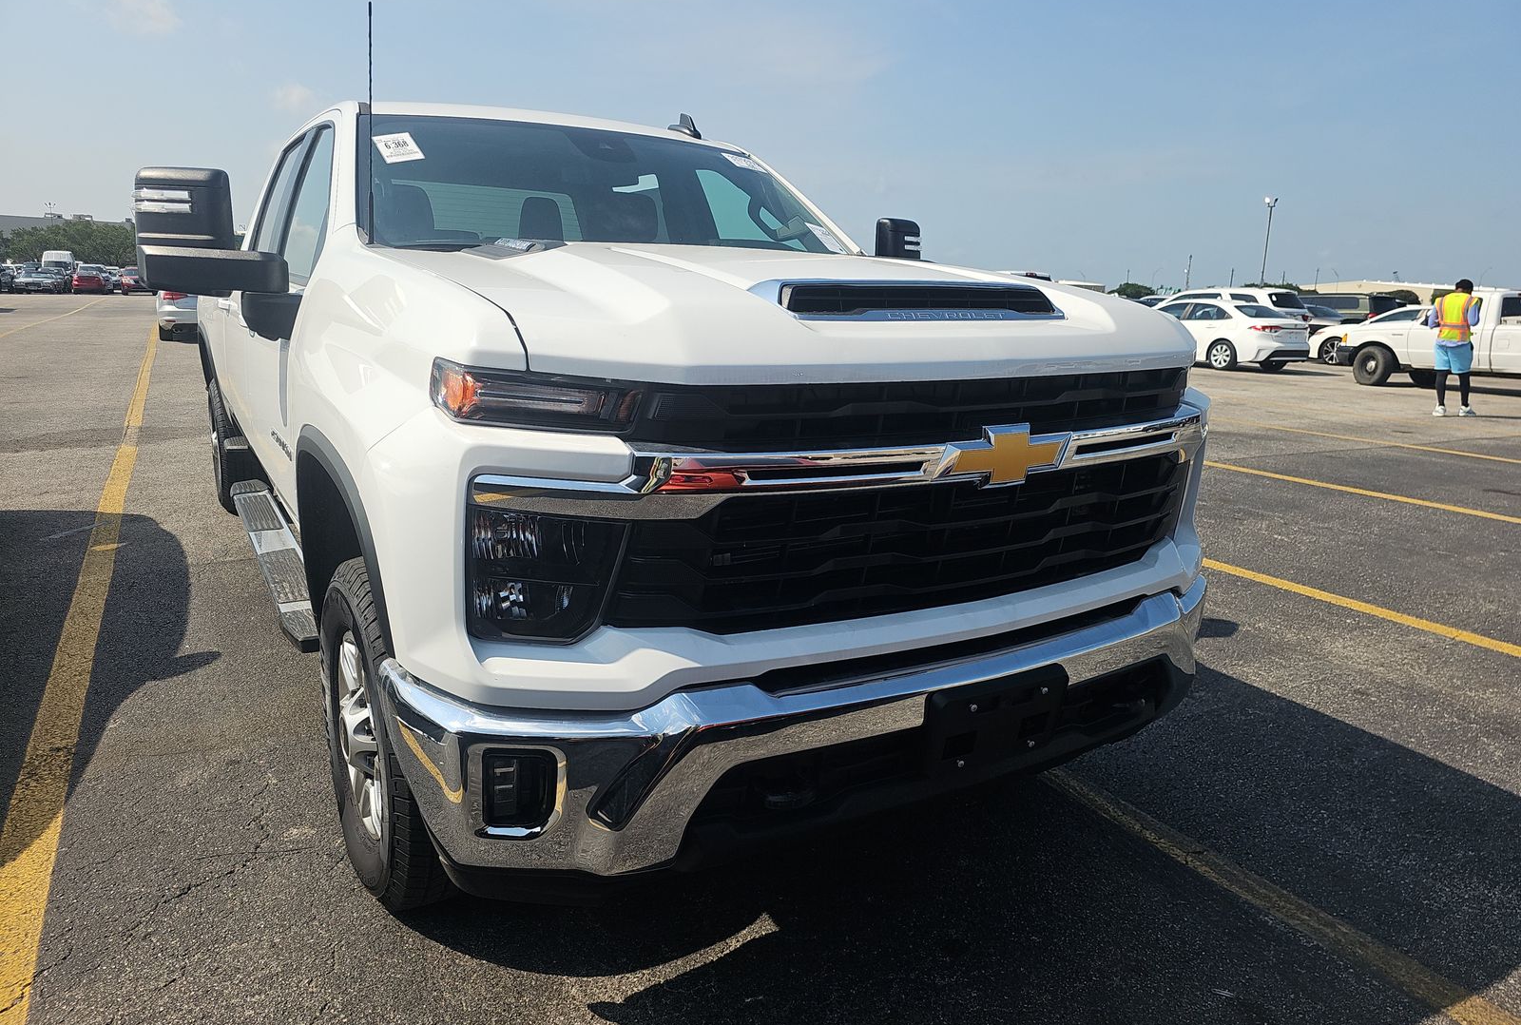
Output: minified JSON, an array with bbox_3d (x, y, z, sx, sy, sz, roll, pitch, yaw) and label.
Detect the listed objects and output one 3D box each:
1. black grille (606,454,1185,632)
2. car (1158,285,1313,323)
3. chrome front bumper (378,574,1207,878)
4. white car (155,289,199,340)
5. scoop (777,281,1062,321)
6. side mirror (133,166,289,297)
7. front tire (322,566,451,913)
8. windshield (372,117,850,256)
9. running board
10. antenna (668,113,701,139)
[{"bbox_3d":[0.396,0.039,1.955,1.450,0.240,0.150,-6,15,-30],"label":"black grille"},{"bbox_3d":[10.996,-4.707,25.104,1.940,1.740,4.900,-6,15,-30],"label":"car"},{"bbox_3d":[0.339,0.334,2.107,2.050,0.310,0.450,-6,15,-30],"label":"chrome front bumper"},{"bbox_3d":[-11.339,-4.309,20.630,1.820,1.460,4.750,-6,15,-30],"label":"white car"},{"bbox_3d":[0.324,-0.423,2.003,0.670,0.090,0.160,-6,15,-31],"label":"scoop"},{"bbox_3d":[-1.489,-0.755,2.756,0.360,0.330,0.210,-6,15,-31],"label":"side mirror"},{"bbox_3d":[-0.784,0.465,2.312,0.265,0.820,0.820,-6,15,-31],"label":"front tire"},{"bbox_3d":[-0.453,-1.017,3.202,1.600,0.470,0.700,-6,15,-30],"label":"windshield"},{"bbox_3d":[-1.806,0.111,3.765,0.155,0.080,2.300,-6,15,-31],"label":"running board"},{"bbox_3d":[-0.280,-1.463,3.804,0.065,0.080,0.170,-6,15,-30],"label":"antenna"}]

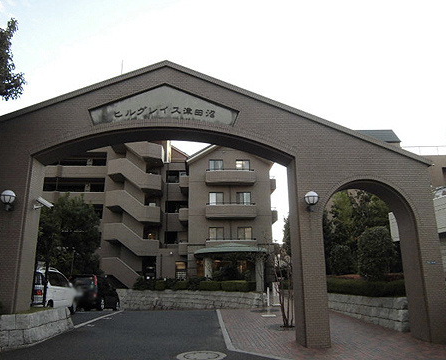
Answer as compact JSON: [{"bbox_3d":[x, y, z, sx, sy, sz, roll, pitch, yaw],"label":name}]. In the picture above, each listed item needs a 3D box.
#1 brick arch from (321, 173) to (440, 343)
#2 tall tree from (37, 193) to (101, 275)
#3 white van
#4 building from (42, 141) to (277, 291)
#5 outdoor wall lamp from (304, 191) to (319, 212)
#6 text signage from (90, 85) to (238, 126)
[{"bbox_3d":[3.375,1.833,8.567,2.380,3.760,0.800,0,-13,-2],"label":"brick arch"},{"bbox_3d":[-8.025,3.651,18.657,3.500,6.010,3.500,0,-13,0],"label":"tall tree"},{"bbox_3d":[-6.430,4.269,13.629,1.660,1.780,4.200,-1,-13,3],"label":"white van"},{"bbox_3d":[-8.392,2.516,37.250,24.500,16.400,16.000,0,-13,-1],"label":"building"},{"bbox_3d":[2.029,0.492,8.217,0.330,0.470,0.390,0,-13,-2],"label":"outdoor wall lamp"},{"bbox_3d":[-1.434,-1.839,8.874,3.620,1.130,0.090,0,-13,-2],"label":"text signage"}]

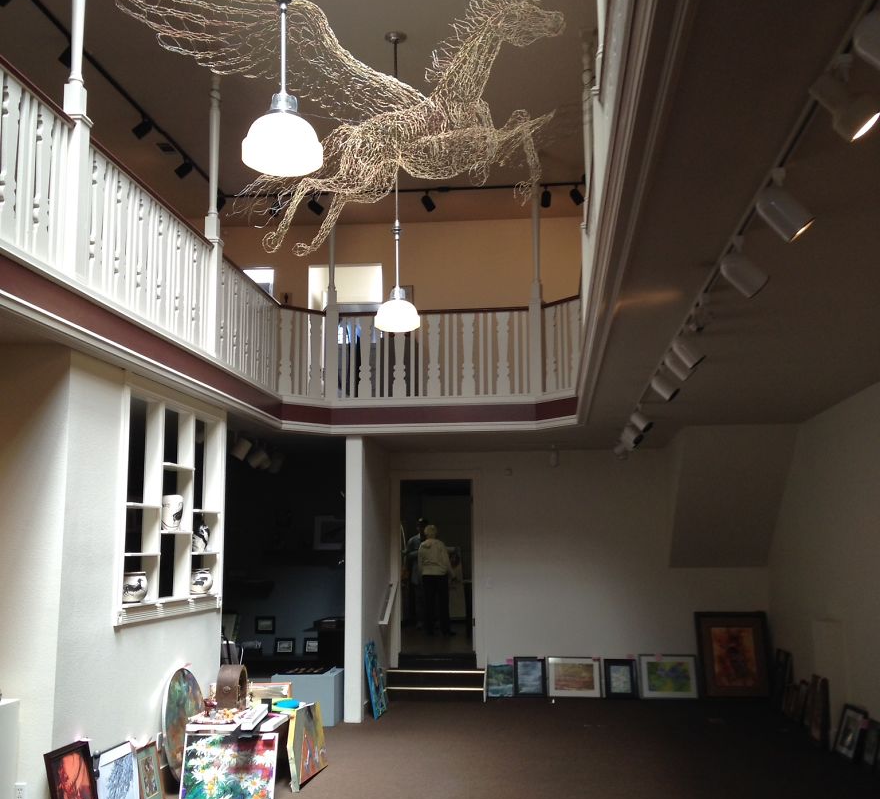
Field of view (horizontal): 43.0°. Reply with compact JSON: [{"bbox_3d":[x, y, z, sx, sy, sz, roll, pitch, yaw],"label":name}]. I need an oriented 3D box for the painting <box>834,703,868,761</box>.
[{"bbox_3d":[3.308,2.685,8.989,0.025,0.398,0.441,19,-8,0],"label":"painting"}]

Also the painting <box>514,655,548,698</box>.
[{"bbox_3d":[1.044,3.230,12.992,0.370,0.460,0.030,-1,-19,6],"label":"painting"}]

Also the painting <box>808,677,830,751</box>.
[{"bbox_3d":[3.310,2.723,9.719,0.040,0.580,0.400,6,-8,0],"label":"painting"}]

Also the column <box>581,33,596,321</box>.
[{"bbox_3d":[1.109,-1.585,8.396,0.110,2.507,0.110,-1,-8,6],"label":"column"}]

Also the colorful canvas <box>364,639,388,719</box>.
[{"bbox_3d":[-0.660,2.833,11.308,0.035,0.713,0.626,-9,-8,3],"label":"colorful canvas"}]

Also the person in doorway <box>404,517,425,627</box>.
[{"bbox_3d":[-0.344,2.743,17.737,0.480,1.730,0.330,1,-8,-12],"label":"person in doorway"}]

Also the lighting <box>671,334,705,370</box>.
[{"bbox_3d":[1.308,-0.245,5.900,0.175,0.120,0.115,38,2,15],"label":"lighting"}]

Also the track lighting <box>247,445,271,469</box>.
[{"bbox_3d":[-1.880,0.613,11.616,0.150,0.200,0.150,49,-29,-18],"label":"track lighting"}]

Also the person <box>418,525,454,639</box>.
[{"bbox_3d":[-0.073,2.632,16.339,0.480,1.588,0.320,-1,-8,3],"label":"person"}]

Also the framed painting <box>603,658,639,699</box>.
[{"bbox_3d":[2.094,3.225,12.883,0.360,0.445,0.030,-1,-19,6],"label":"framed painting"}]

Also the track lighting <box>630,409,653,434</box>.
[{"bbox_3d":[1.631,0.178,9.028,0.175,0.120,0.115,34,7,23],"label":"track lighting"}]

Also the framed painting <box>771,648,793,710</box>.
[{"bbox_3d":[3.585,2.943,11.729,0.030,0.593,0.658,8,-7,5],"label":"framed painting"}]

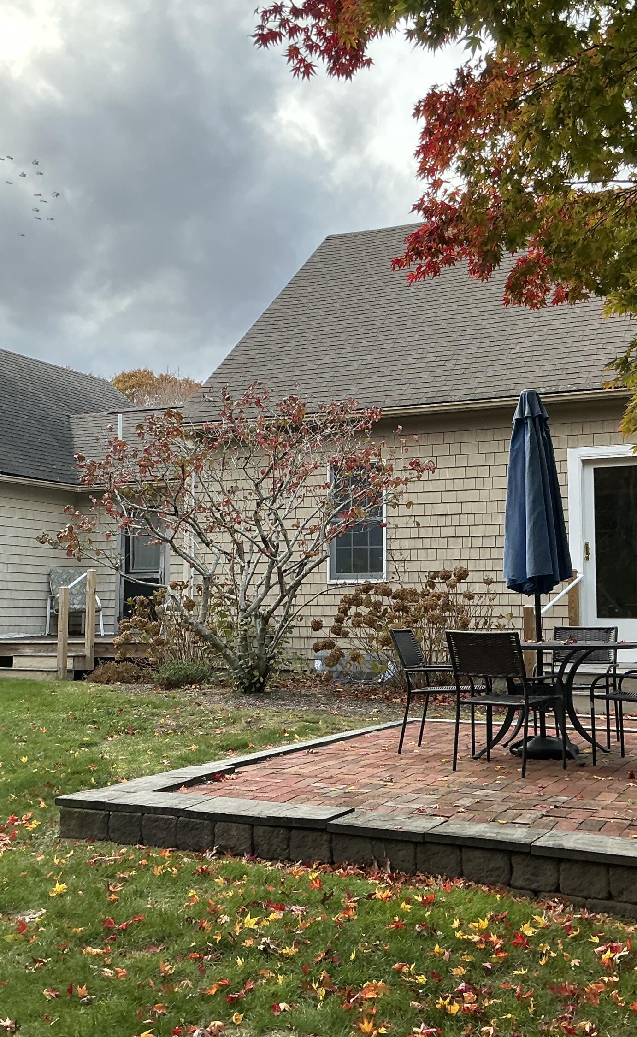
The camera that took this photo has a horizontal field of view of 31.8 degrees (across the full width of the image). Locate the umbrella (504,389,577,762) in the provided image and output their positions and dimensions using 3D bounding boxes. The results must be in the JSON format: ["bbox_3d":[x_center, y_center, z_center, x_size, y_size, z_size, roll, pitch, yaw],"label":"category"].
[{"bbox_3d":[1.492,0.348,7.696,0.480,2.512,0.480,-2,-6,24],"label":"umbrella"}]

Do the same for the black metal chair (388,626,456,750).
[{"bbox_3d":[0.857,1.196,7.779,0.600,0.837,0.550,-2,-6,22],"label":"black metal chair"}]

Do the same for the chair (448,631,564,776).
[{"bbox_3d":[1.131,1.104,6.779,0.550,0.837,0.600,-4,-7,36],"label":"chair"}]

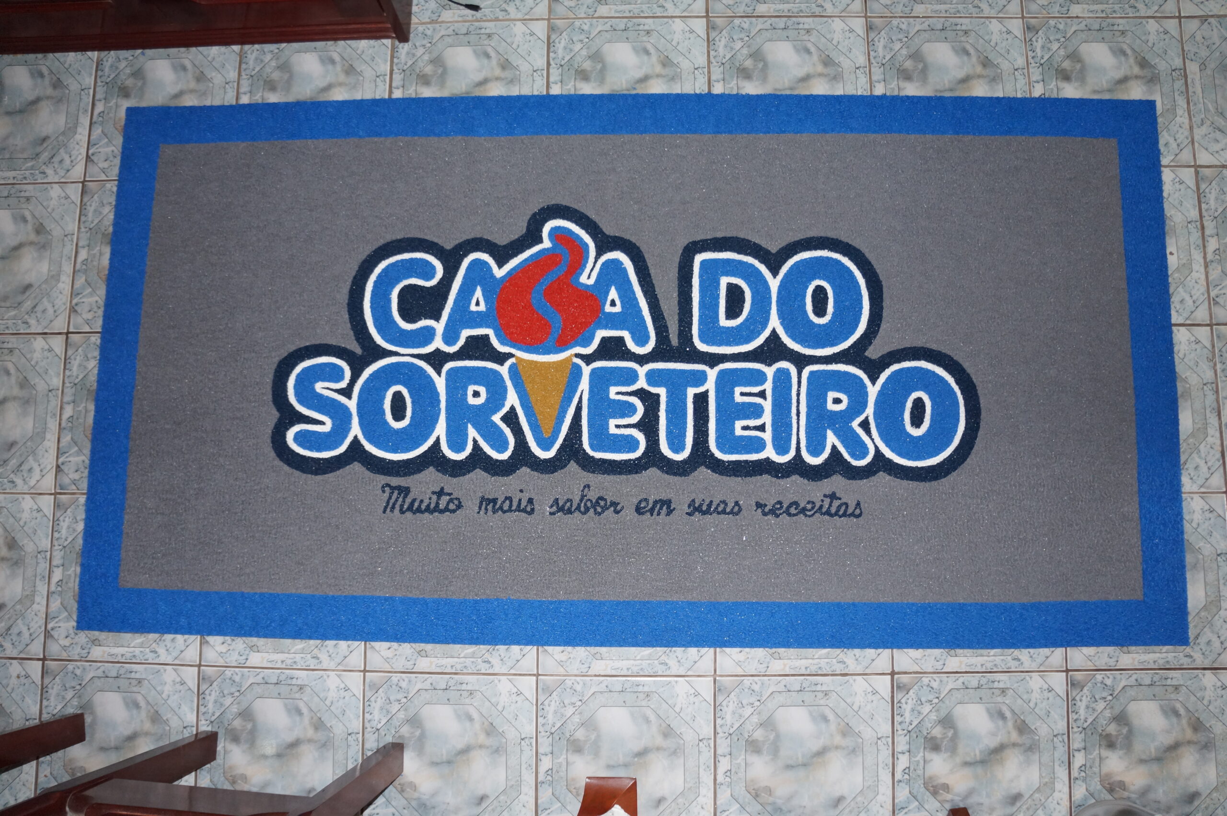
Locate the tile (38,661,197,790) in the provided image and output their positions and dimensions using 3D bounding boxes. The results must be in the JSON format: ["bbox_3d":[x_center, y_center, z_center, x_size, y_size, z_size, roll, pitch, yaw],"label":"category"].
[{"bbox_3d":[-0.872,0.600,1.623,0.301,0.010,0.301,0,82,2],"label":"tile"}]

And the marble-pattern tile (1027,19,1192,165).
[{"bbox_3d":[0.923,-0.590,1.714,0.301,0.010,0.301,0,82,2],"label":"marble-pattern tile"}]

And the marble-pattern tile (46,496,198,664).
[{"bbox_3d":[-0.880,0.308,1.664,0.301,0.010,0.301,0,82,2],"label":"marble-pattern tile"}]

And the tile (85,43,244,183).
[{"bbox_3d":[-0.873,-0.585,1.787,0.301,0.010,0.301,0,82,2],"label":"tile"}]

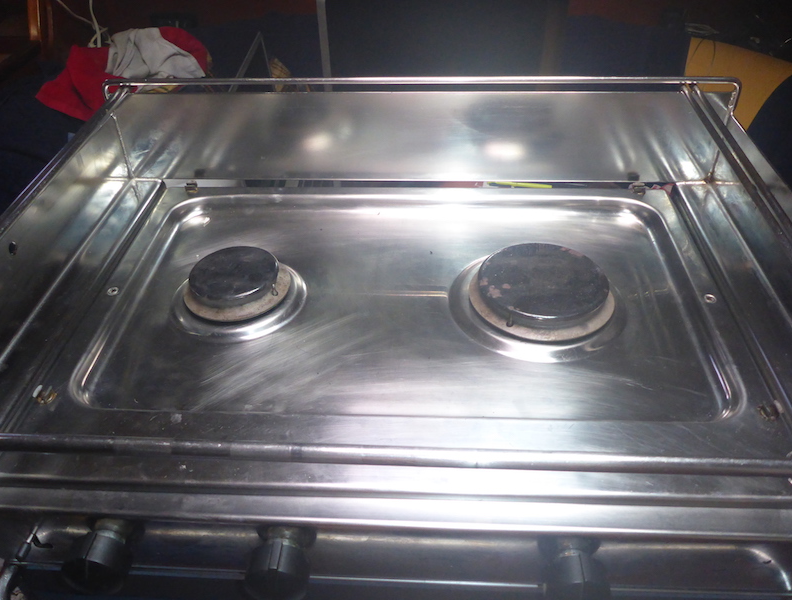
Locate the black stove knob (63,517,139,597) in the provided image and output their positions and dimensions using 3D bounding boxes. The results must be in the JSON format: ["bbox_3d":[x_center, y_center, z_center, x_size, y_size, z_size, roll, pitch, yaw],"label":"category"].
[{"bbox_3d":[-0.156,0.135,0.349,0.036,0.036,0.032,1,41,4],"label":"black stove knob"}]

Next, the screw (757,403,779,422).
[{"bbox_3d":[0.209,0.063,0.365,0.010,0.006,0.010,1,41,4],"label":"screw"}]

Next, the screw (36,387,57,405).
[{"bbox_3d":[-0.212,0.058,0.392,0.010,0.006,0.010,1,41,4],"label":"screw"}]

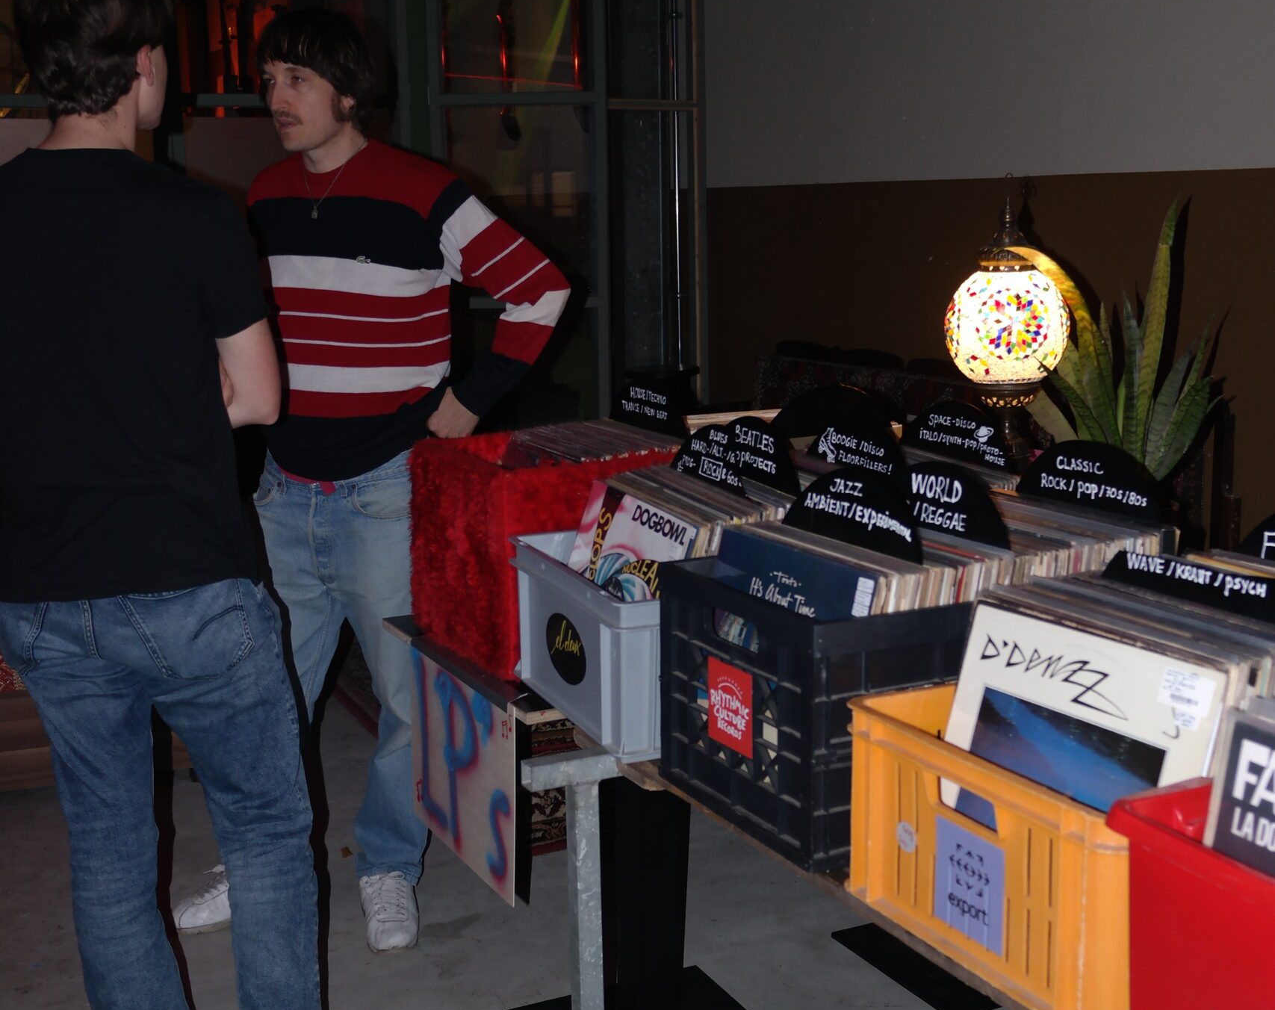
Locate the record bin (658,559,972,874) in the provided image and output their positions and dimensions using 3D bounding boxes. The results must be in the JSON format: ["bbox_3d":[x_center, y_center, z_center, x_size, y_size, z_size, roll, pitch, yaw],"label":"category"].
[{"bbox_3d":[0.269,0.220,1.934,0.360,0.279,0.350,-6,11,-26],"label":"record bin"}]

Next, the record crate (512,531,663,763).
[{"bbox_3d":[0.044,0.179,2.308,0.330,0.215,0.398,-5,14,-24],"label":"record crate"}]

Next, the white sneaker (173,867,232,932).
[{"bbox_3d":[-0.856,0.825,3.450,0.285,0.113,0.106,-5,11,-24],"label":"white sneaker"}]

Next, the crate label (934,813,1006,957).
[{"bbox_3d":[0.312,0.357,1.505,0.003,0.105,0.106,-5,11,-25],"label":"crate label"}]

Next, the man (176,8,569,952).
[{"bbox_3d":[-0.562,-0.032,3.217,0.730,1.870,0.440,5,11,28],"label":"man"}]

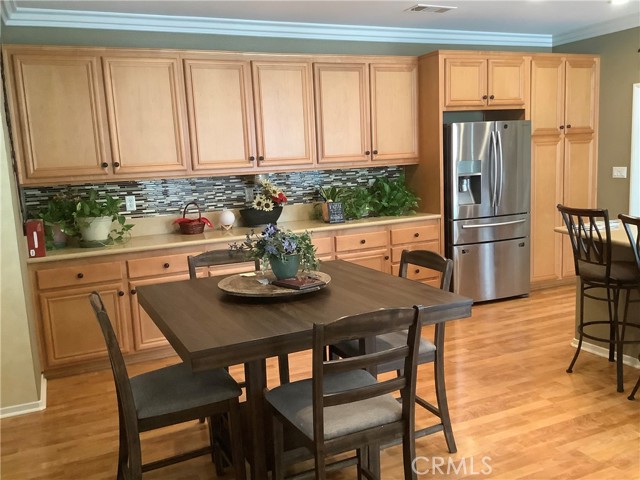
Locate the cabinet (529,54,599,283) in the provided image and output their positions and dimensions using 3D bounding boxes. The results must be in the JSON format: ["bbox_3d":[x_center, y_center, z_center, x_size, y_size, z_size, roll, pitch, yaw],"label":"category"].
[{"bbox_3d":[2.345,-0.687,6.093,0.965,2.354,0.617,-6,9,-24],"label":"cabinet"}]

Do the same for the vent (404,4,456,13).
[{"bbox_3d":[0.955,-1.963,4.902,0.405,0.021,0.205,-6,9,-23],"label":"vent"}]

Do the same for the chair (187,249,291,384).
[{"bbox_3d":[-0.413,0.566,3.117,0.440,0.985,0.520,-6,9,-21],"label":"chair"}]

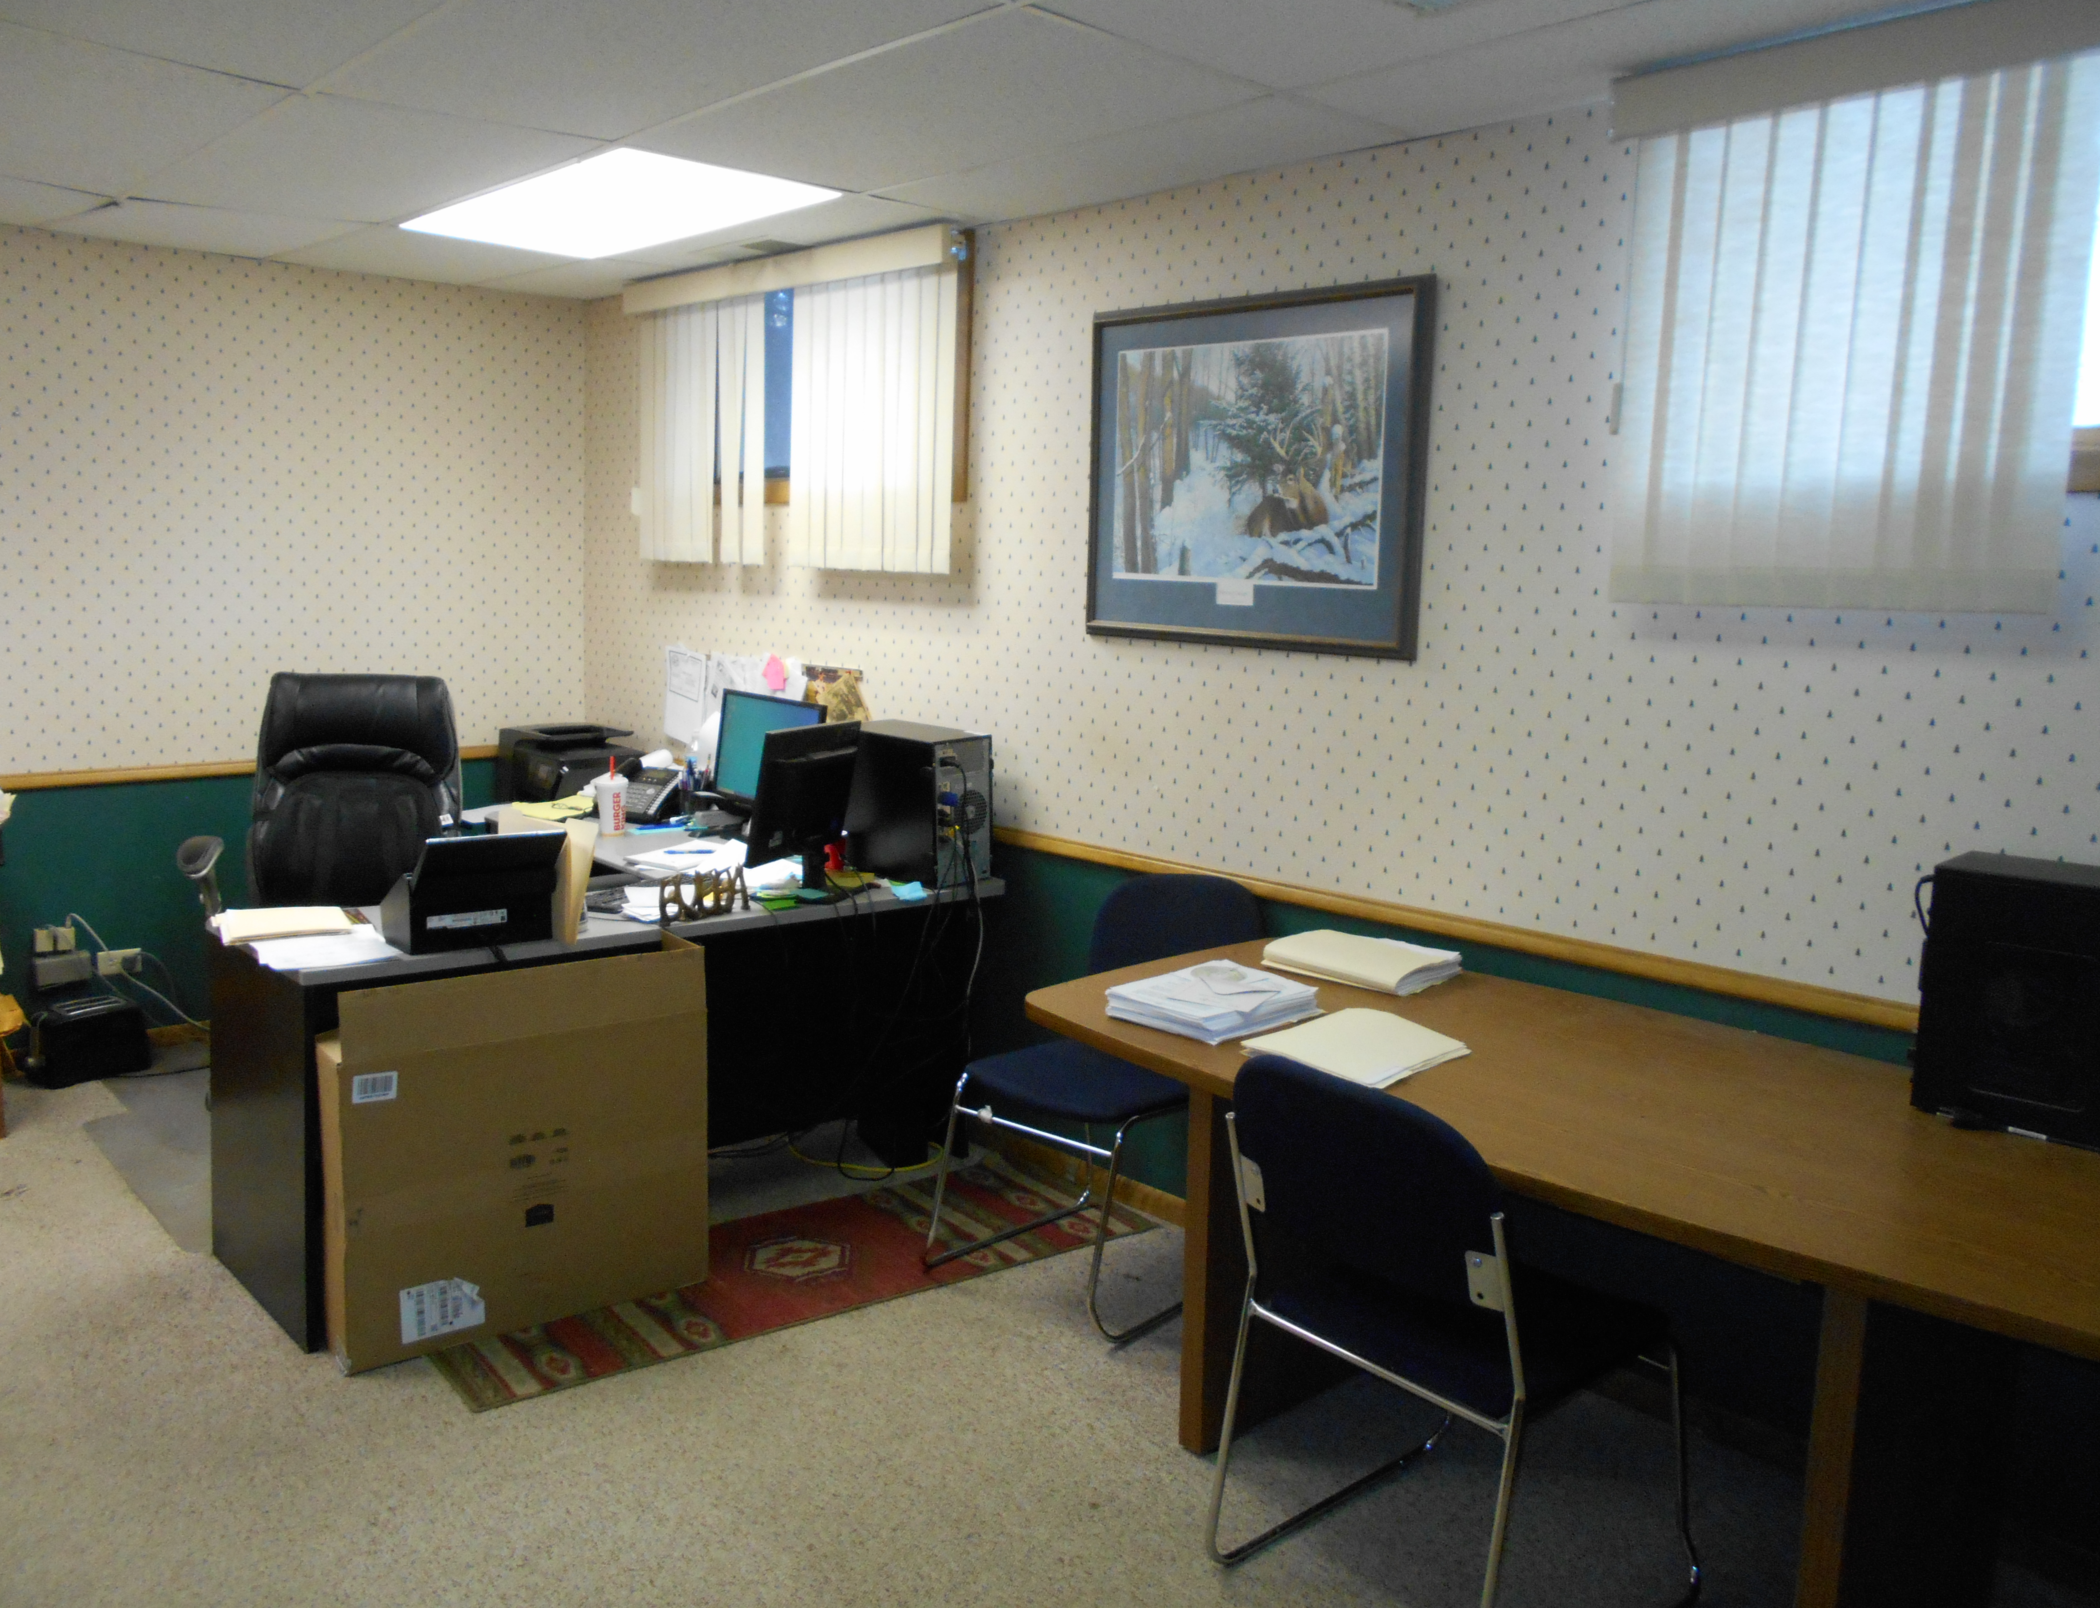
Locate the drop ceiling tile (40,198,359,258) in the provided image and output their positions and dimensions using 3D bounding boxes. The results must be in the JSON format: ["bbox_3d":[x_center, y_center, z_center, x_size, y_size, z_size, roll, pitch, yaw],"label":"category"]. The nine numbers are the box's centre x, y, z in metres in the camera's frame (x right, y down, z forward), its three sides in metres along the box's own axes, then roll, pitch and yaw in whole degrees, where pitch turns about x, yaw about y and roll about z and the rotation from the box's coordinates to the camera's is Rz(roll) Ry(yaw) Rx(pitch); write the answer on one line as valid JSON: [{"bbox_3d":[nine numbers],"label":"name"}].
[{"bbox_3d":[-2.187,-1.499,4.170,0.585,0.018,0.740,-7,12,-44],"label":"drop ceiling tile"}]

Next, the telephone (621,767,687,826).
[{"bbox_3d":[-1.225,-0.028,4.852,0.223,0.137,0.193,5,9,22],"label":"telephone"}]

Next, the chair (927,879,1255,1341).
[{"bbox_3d":[0.098,0.586,3.394,0.500,0.825,0.560,9,11,40],"label":"chair"}]

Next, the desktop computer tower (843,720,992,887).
[{"bbox_3d":[-0.337,-0.008,3.896,0.183,0.342,0.415,-6,12,-43],"label":"desktop computer tower"}]

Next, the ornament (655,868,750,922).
[{"bbox_3d":[-0.723,0.186,3.355,0.030,0.098,0.215,10,12,43],"label":"ornament"}]

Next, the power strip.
[{"bbox_3d":[-2.714,0.457,4.428,0.130,0.080,0.065,-7,12,-44],"label":"power strip"}]

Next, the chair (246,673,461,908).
[{"bbox_3d":[-1.830,0.256,4.229,0.687,1.156,0.707,-1,9,-18],"label":"chair"}]

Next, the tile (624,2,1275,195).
[{"bbox_3d":[-0.247,-1.308,3.057,0.600,0.020,1.210,-6,11,-43],"label":"tile"}]

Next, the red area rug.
[{"bbox_3d":[-0.547,0.971,3.447,1.525,0.010,0.555,-5,11,-37],"label":"red area rug"}]

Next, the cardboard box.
[{"bbox_3d":[-1.057,0.666,3.217,0.718,0.728,0.159,-5,10,-36],"label":"cardboard box"}]

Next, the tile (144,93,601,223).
[{"bbox_3d":[-1.527,-1.385,3.521,0.600,0.020,1.210,-6,11,-43],"label":"tile"}]

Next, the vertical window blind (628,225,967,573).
[{"bbox_3d":[-0.786,-1.110,4.608,0.111,0.848,1.576,-6,11,-43],"label":"vertical window blind"}]

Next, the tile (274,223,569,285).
[{"bbox_3d":[-1.744,-1.545,4.541,0.600,0.018,0.770,-7,12,-44],"label":"tile"}]

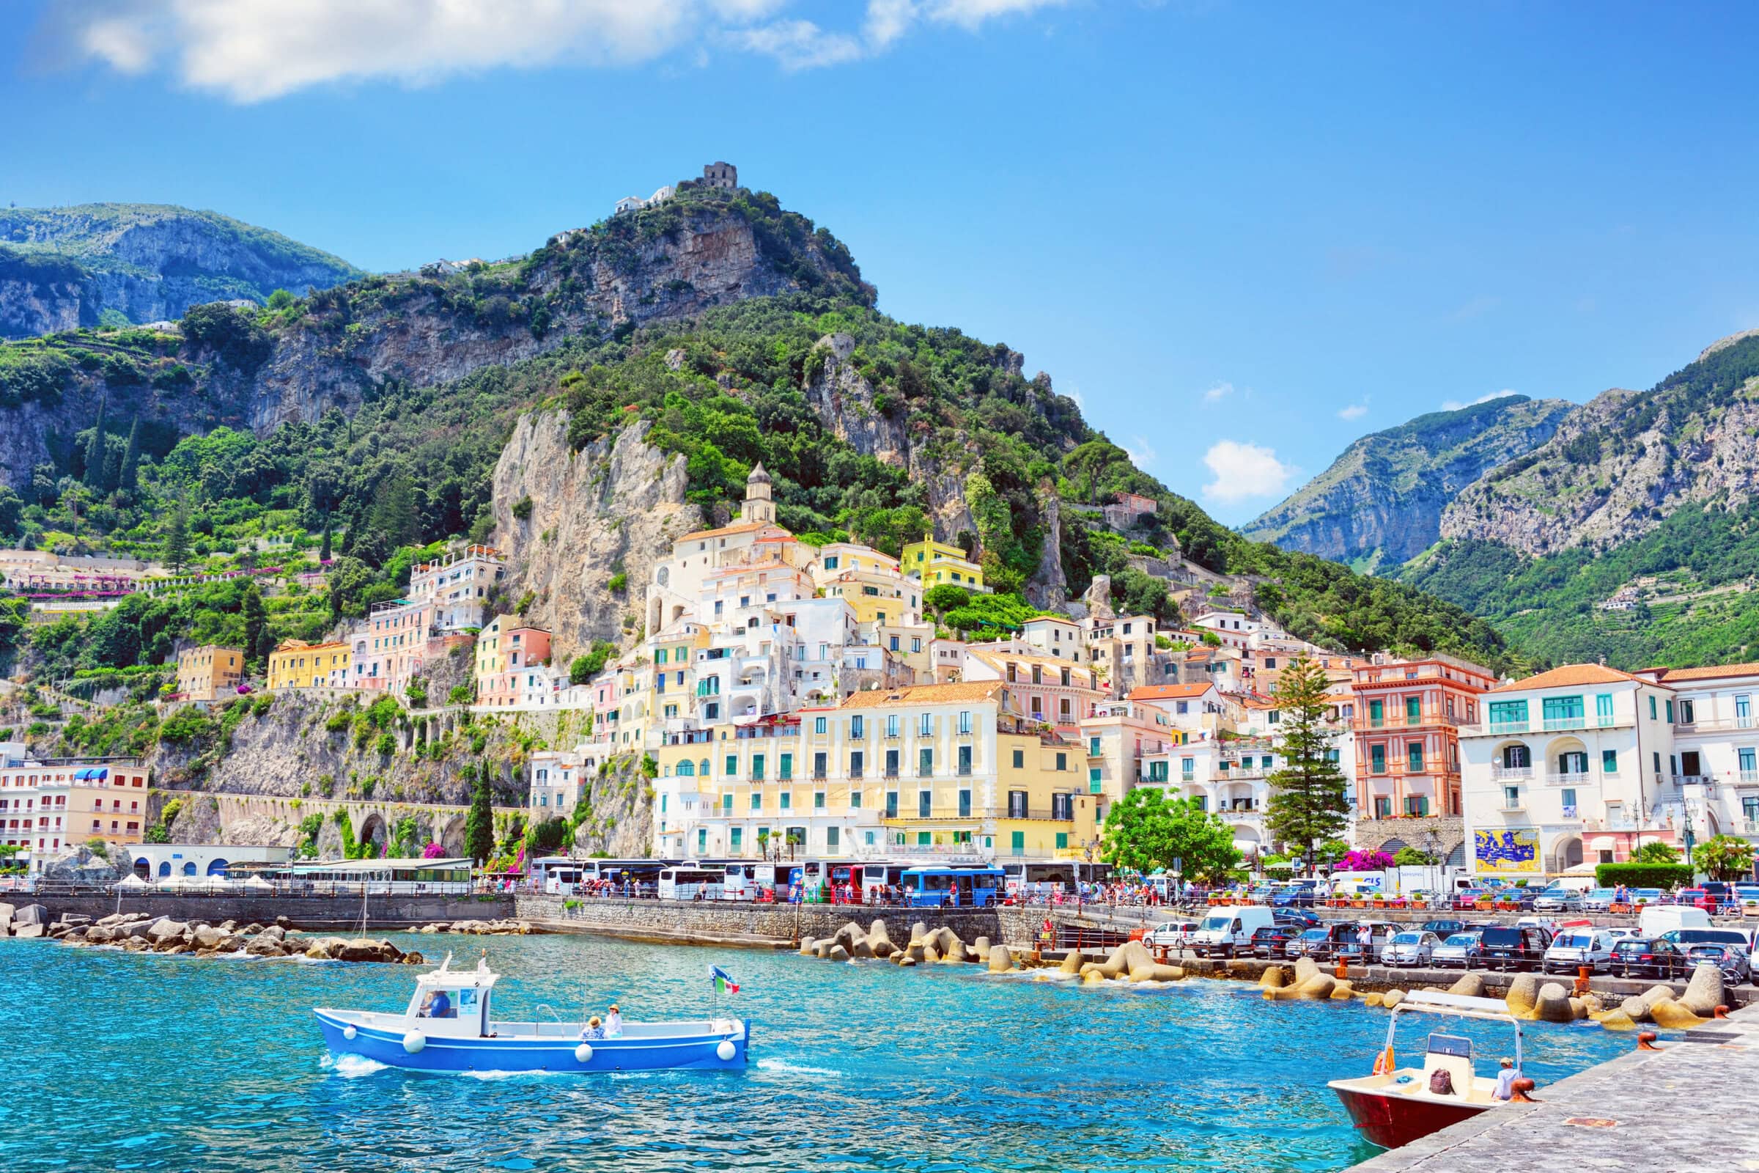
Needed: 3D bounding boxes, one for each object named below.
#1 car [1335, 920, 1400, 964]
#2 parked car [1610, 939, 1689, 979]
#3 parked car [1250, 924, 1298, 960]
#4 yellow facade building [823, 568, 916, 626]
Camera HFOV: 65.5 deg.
[{"bbox_3d":[23.524,17.073,65.831,1.880,1.860,4.750,-8,-14,37],"label":"car"},{"bbox_3d":[32.141,15.437,56.894,4.350,1.460,1.770,11,-15,-43],"label":"parked car"},{"bbox_3d":[20.416,17.767,68.437,1.780,1.540,4.300,-8,-14,36],"label":"parked car"},{"bbox_3d":[-1.348,2.128,180.000,11.500,7.300,7.000,6,-13,-27],"label":"yellow facade building"}]

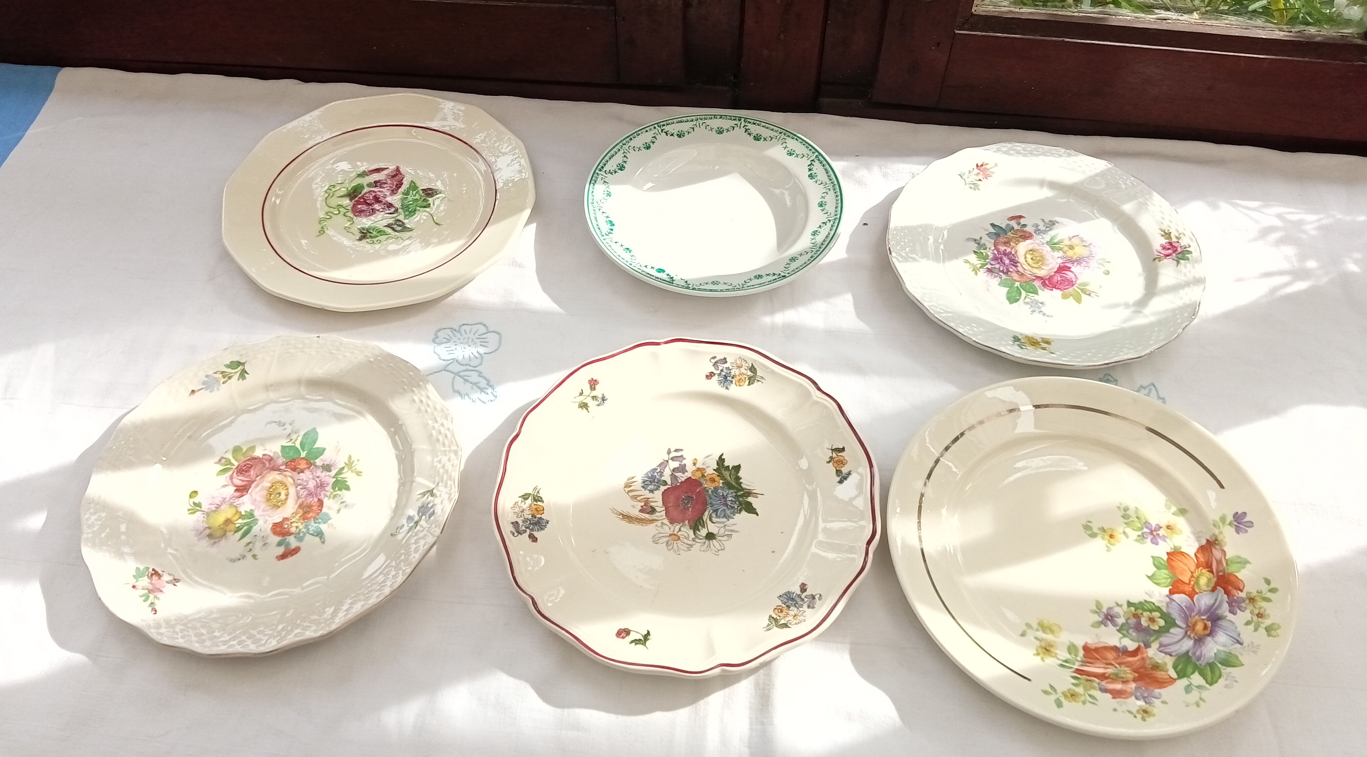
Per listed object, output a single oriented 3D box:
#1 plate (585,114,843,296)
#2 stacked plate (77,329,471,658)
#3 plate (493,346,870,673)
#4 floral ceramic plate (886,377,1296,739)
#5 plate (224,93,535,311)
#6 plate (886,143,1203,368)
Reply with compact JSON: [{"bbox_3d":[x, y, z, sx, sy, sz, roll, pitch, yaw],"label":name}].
[{"bbox_3d":[0.025,-0.128,0.867,0.200,0.035,0.200,0,53,0],"label":"plate"},{"bbox_3d":[-0.263,0.072,0.721,0.240,0.025,0.240,0,53,0],"label":"stacked plate"},{"bbox_3d":[0.003,0.078,0.717,0.248,0.025,0.248,0,53,0],"label":"plate"},{"bbox_3d":[0.253,0.105,0.696,0.252,0.025,0.252,0,53,0],"label":"floral ceramic plate"},{"bbox_3d":[-0.239,-0.140,0.883,0.246,0.024,0.246,0,53,0],"label":"plate"},{"bbox_3d":[0.273,-0.093,0.847,0.234,0.025,0.234,0,53,0],"label":"plate"}]

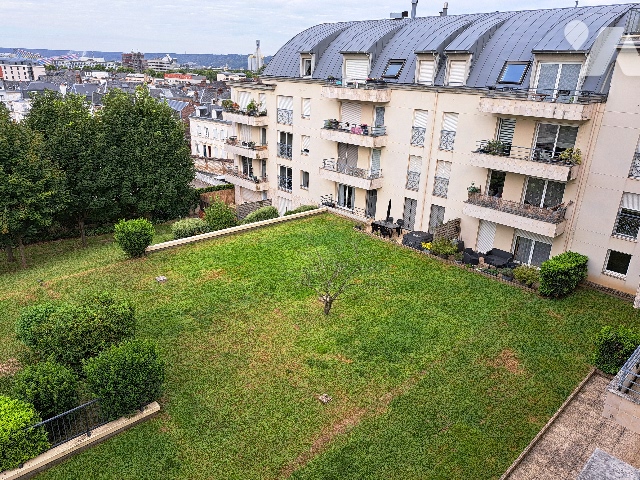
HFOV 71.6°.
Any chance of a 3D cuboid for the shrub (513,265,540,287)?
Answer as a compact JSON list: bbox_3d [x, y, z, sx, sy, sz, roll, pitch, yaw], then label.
[{"bbox_3d":[10.270,1.808,22.023,1.250,1.000,1.200,21,29,39],"label":"shrub"}]

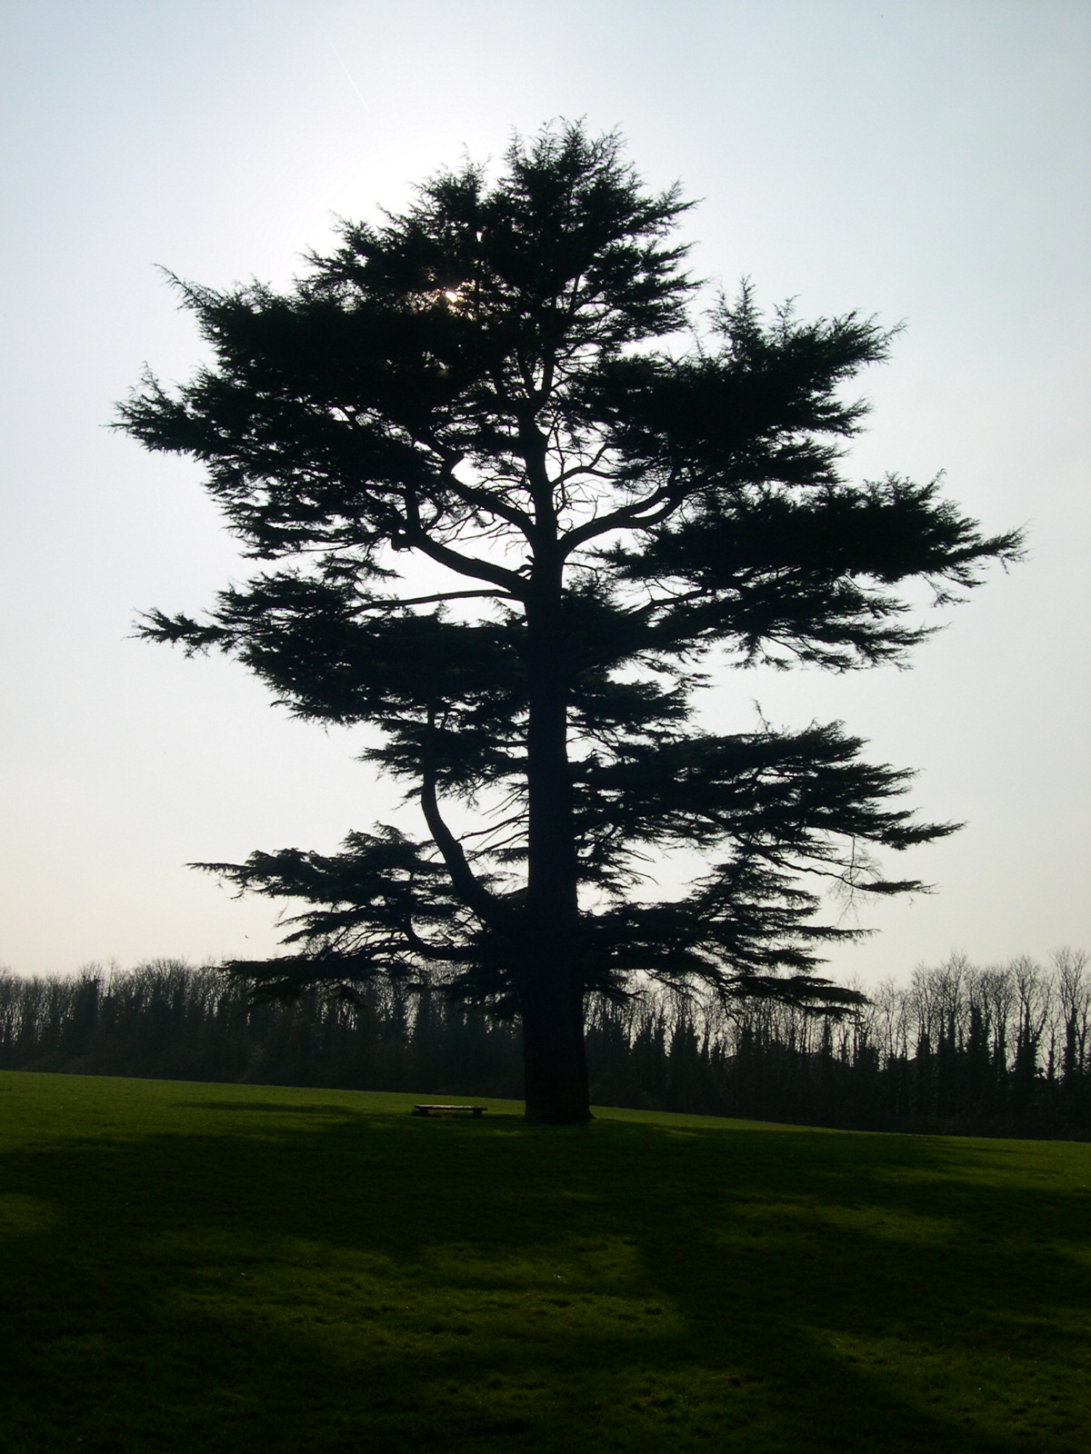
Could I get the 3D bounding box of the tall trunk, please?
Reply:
[{"bbox_3d":[0.226,2.931,44.030,1.750,15.348,1.750,-1,-11,0],"label":"tall trunk"}]

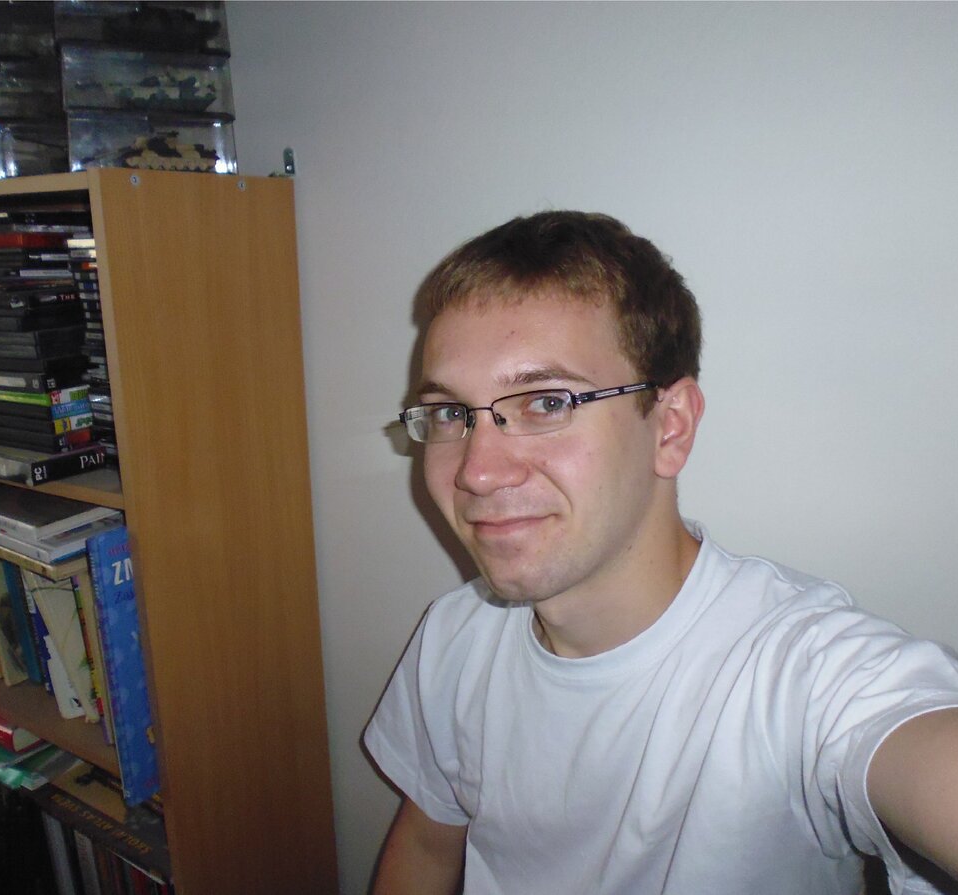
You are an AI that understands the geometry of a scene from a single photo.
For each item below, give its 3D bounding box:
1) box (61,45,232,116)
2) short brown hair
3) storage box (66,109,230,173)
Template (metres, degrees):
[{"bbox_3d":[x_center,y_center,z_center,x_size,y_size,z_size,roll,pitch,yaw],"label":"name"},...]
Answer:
[{"bbox_3d":[-0.343,-0.369,0.857,0.160,0.060,0.075,-8,16,-26],"label":"box"},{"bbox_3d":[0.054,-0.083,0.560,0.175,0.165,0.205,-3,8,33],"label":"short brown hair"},{"bbox_3d":[-0.343,-0.312,0.871,0.160,0.060,0.075,-8,16,-26],"label":"storage box"}]

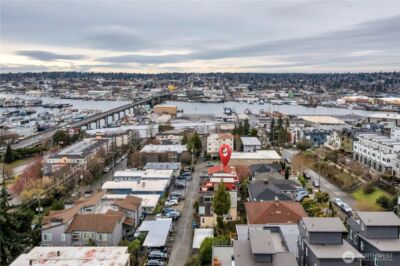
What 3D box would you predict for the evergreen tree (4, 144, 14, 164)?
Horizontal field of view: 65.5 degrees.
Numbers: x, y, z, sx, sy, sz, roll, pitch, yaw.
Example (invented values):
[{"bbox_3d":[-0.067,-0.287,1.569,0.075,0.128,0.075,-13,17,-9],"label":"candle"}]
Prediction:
[{"bbox_3d":[-110.075,12.272,179.061,5.000,11.400,5.000,1,10,3],"label":"evergreen tree"}]

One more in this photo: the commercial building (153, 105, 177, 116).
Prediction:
[{"bbox_3d":[-60.712,-39.479,545.645,38.000,15.500,34.000,1,10,3],"label":"commercial building"}]

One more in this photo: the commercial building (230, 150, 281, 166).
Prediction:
[{"bbox_3d":[28.130,14.200,166.050,26.500,5.200,19.500,0,10,2],"label":"commercial building"}]

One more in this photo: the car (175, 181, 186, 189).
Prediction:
[{"bbox_3d":[-8.296,21.861,130.924,4.600,1.550,1.850,1,10,3],"label":"car"}]

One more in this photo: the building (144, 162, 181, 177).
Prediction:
[{"bbox_3d":[-17.585,18.079,148.235,16.800,4.600,11.500,1,10,3],"label":"building"}]

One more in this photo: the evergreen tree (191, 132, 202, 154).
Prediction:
[{"bbox_3d":[-1.500,6.260,189.530,7.200,14.000,7.000,0,10,2],"label":"evergreen tree"}]

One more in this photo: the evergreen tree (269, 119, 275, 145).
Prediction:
[{"bbox_3d":[49.484,-0.498,214.501,3.800,18.500,3.800,0,11,0],"label":"evergreen tree"}]

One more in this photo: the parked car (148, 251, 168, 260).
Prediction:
[{"bbox_3d":[-9.887,29.329,74.047,4.650,1.600,1.880,1,10,3],"label":"parked car"}]

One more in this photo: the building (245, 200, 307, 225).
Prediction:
[{"bbox_3d":[21.428,23.187,86.026,17.000,8.000,14.500,1,10,3],"label":"building"}]

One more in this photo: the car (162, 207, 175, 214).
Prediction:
[{"bbox_3d":[-10.262,25.640,102.558,4.400,1.500,1.800,-1,11,-8],"label":"car"}]

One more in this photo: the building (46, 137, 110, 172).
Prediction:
[{"bbox_3d":[-69.500,12.336,185.860,20.500,9.600,46.000,0,11,2],"label":"building"}]

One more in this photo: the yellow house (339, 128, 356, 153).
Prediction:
[{"bbox_3d":[81.761,3.784,170.545,7.500,11.300,8.500,0,11,2],"label":"yellow house"}]

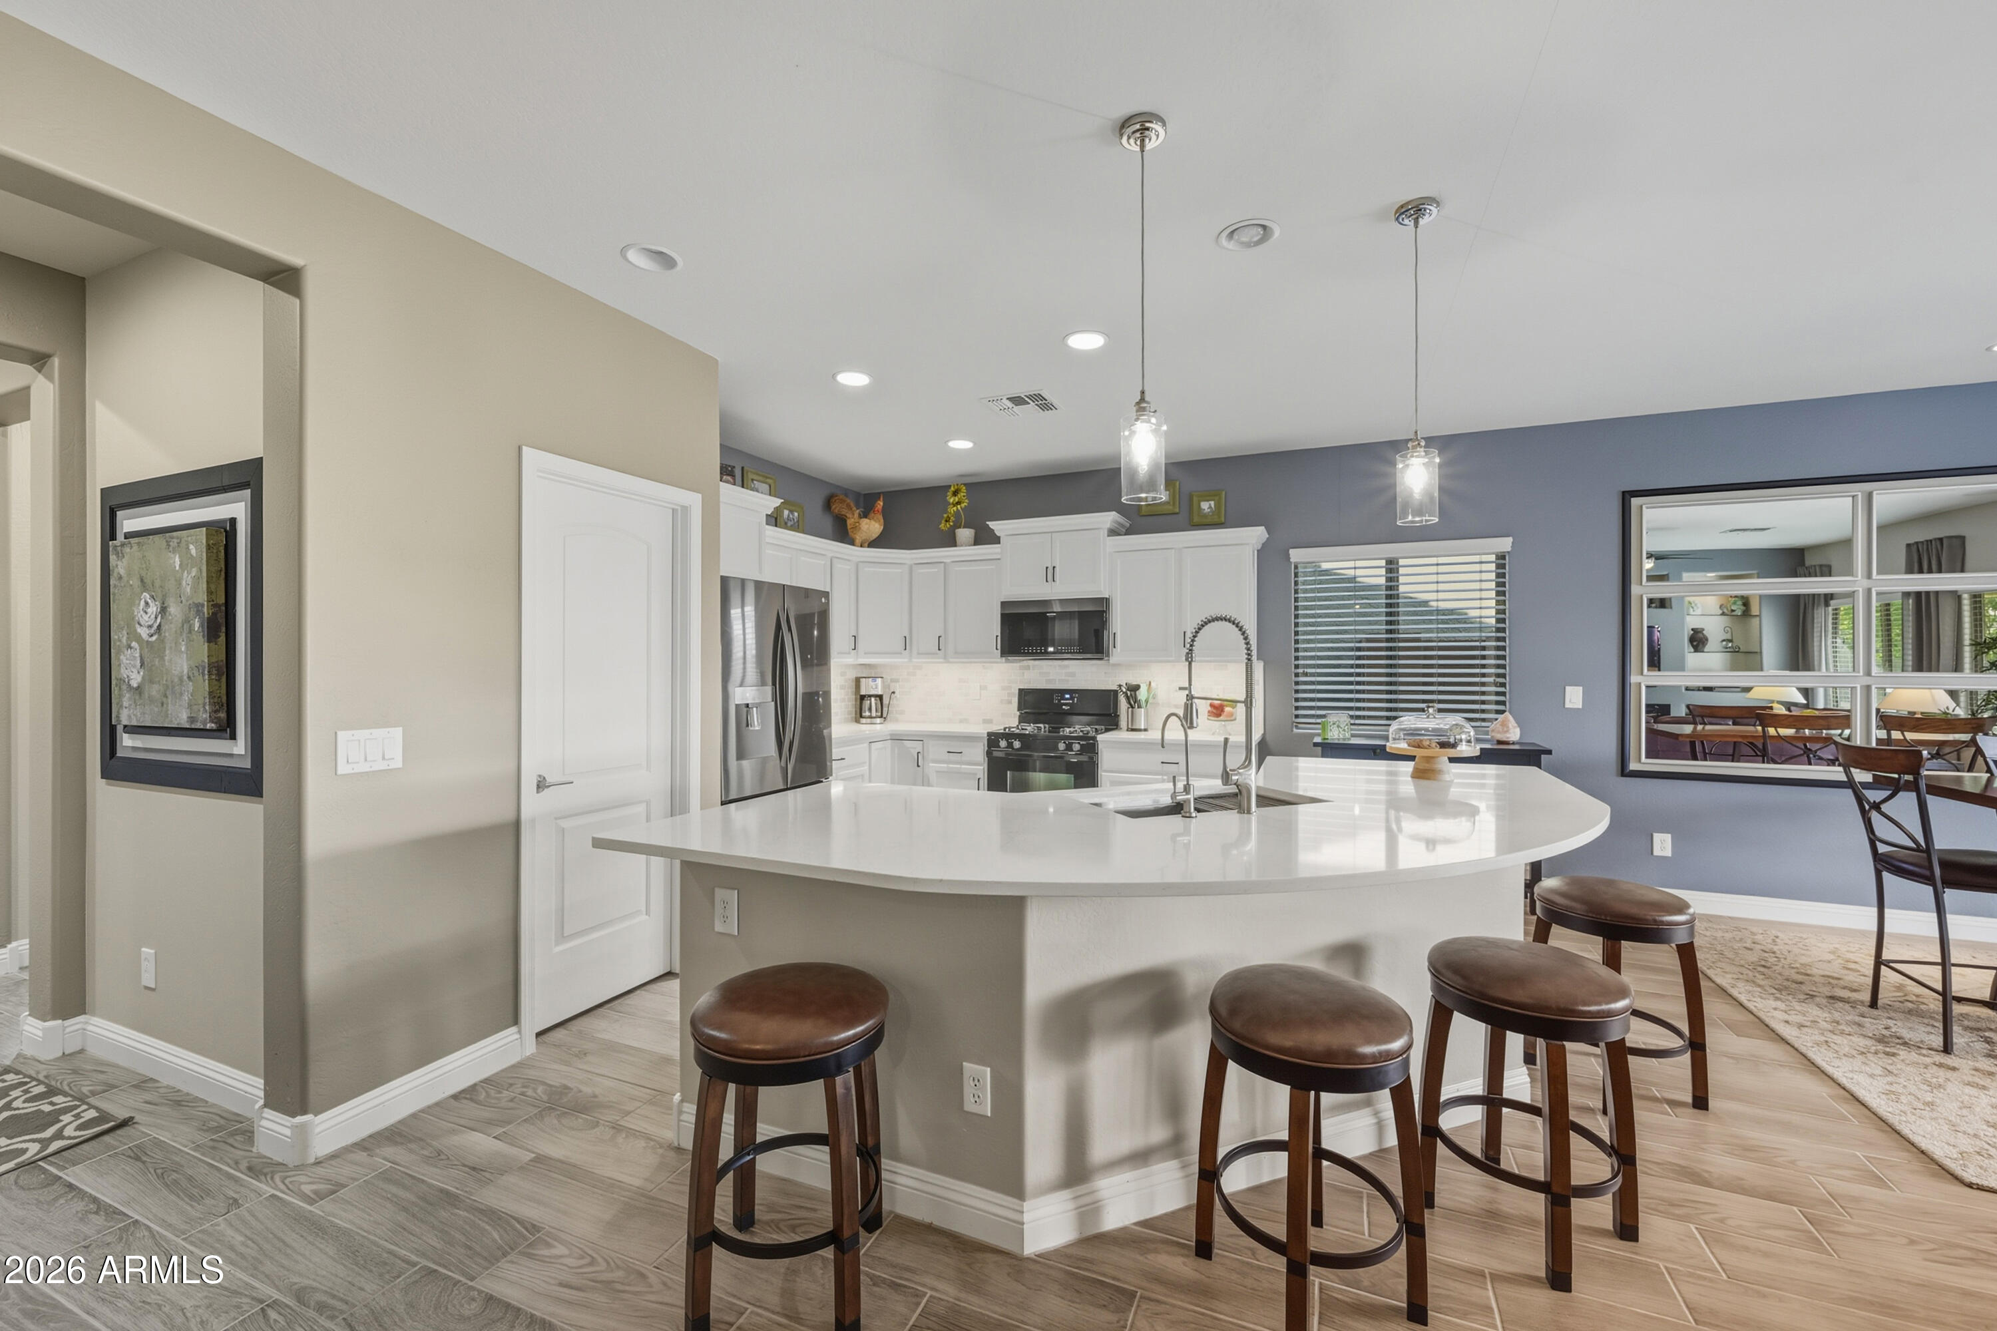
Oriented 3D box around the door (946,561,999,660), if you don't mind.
[{"bbox_3d":[-0.164,-0.393,5.536,0.415,0.700,0.022,0,0,22],"label":"door"}]

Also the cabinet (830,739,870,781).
[{"bbox_3d":[-1.295,0.923,5.028,0.620,0.875,0.680,0,0,23],"label":"cabinet"}]

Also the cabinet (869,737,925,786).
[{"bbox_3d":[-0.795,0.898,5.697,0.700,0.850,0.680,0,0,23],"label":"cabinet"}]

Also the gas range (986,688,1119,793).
[{"bbox_3d":[0.396,0.769,5.255,0.760,1.180,0.680,0,0,23],"label":"gas range"}]

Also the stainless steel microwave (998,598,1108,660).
[{"bbox_3d":[0.443,-0.254,5.460,0.765,0.415,0.400,0,0,23],"label":"stainless steel microwave"}]

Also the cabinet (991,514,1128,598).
[{"bbox_3d":[0.445,-0.714,5.393,0.860,0.540,0.440,0,0,23],"label":"cabinet"}]

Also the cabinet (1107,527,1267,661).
[{"bbox_3d":[1.250,-0.445,5.132,0.980,0.845,0.370,0,0,23],"label":"cabinet"}]

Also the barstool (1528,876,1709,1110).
[{"bbox_3d":[1.985,1.040,2.522,0.420,0.640,0.420,0,0,-5],"label":"barstool"}]

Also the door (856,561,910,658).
[{"bbox_3d":[-0.838,-0.410,5.669,0.390,0.730,0.030,0,0,-22],"label":"door"}]

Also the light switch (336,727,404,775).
[{"bbox_3d":[-1.819,0.248,2.249,0.012,0.117,0.165,0,0,23],"label":"light switch"}]

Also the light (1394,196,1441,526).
[{"bbox_3d":[1.268,-0.907,2.356,0.122,0.944,0.122,0,0,23],"label":"light"}]

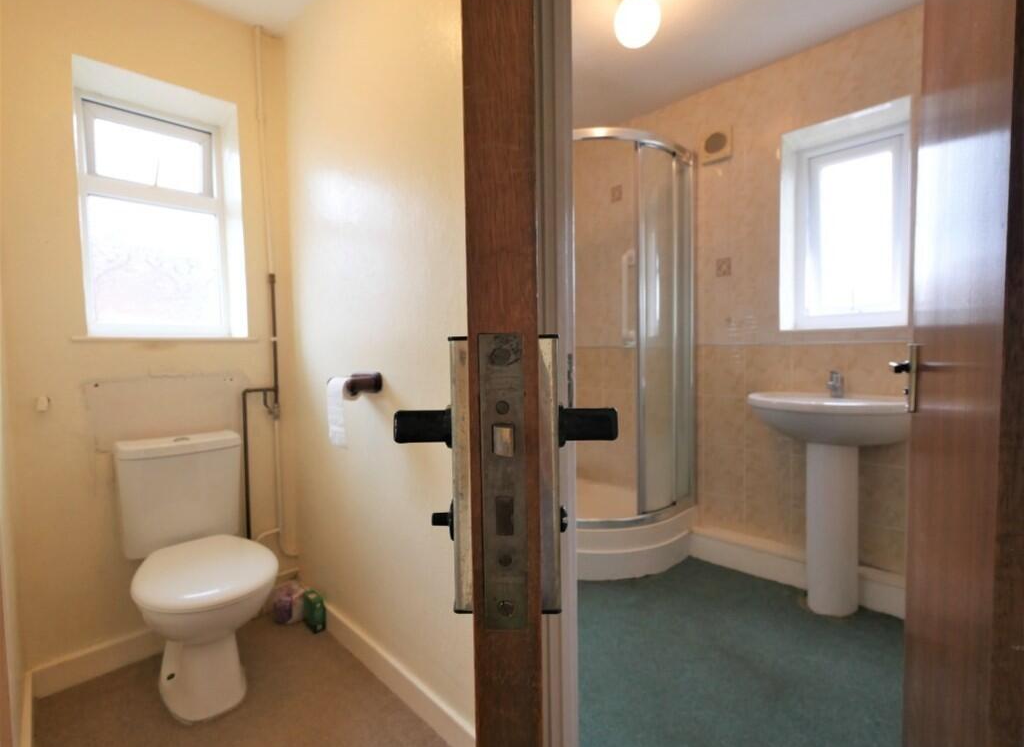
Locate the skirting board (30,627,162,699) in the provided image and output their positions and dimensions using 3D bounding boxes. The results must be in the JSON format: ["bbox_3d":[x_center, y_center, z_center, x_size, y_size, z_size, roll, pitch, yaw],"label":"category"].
[{"bbox_3d":[-1.180,0.929,1.715,0.780,0.096,0.016,-4,5,-44],"label":"skirting board"}]

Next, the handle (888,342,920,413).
[{"bbox_3d":[0.914,0.011,1.108,0.055,0.163,0.115,1,4,34],"label":"handle"}]

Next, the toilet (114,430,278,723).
[{"bbox_3d":[-0.952,0.607,1.452,0.355,0.762,0.680,-4,5,-44],"label":"toilet"}]

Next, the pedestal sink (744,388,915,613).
[{"bbox_3d":[1.250,0.510,1.851,0.433,0.834,0.550,-4,5,-44],"label":"pedestal sink"}]

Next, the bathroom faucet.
[{"bbox_3d":[1.259,0.041,1.839,0.120,0.110,0.050,-4,5,-44],"label":"bathroom faucet"}]

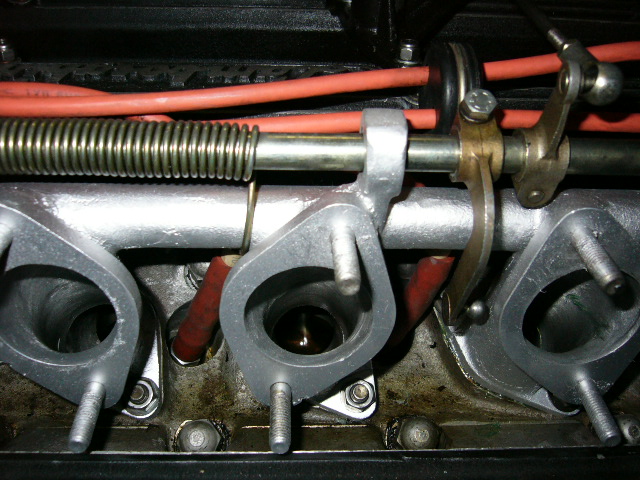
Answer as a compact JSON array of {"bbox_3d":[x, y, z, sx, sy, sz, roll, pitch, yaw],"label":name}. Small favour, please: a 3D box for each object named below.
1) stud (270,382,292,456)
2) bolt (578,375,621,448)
[{"bbox_3d":[-0.015,0.065,0.238,0.008,0.008,0.028,0,32,-2],"label":"stud"},{"bbox_3d":[0.105,0.064,0.243,0.008,0.008,0.027,0,32,-2],"label":"bolt"}]

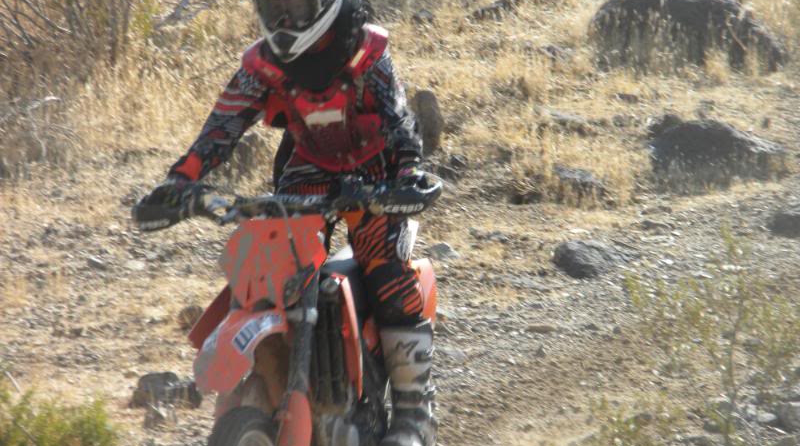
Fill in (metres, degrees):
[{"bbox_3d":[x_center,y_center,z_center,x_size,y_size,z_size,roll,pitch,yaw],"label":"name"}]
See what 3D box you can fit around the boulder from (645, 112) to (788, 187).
[{"bbox_3d":[1.347,-0.303,25.500,0.580,0.320,0.430,0,5,0],"label":"boulder"}]

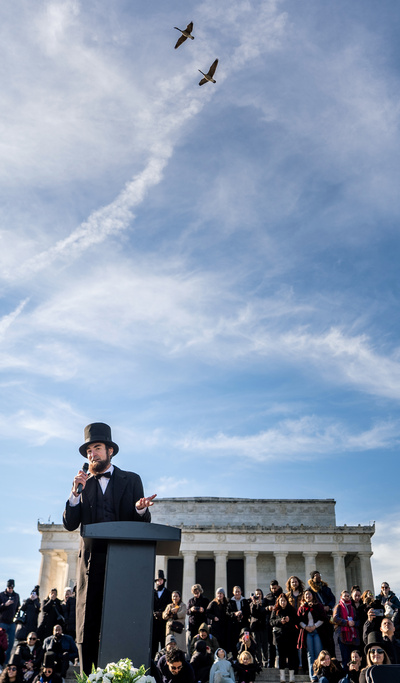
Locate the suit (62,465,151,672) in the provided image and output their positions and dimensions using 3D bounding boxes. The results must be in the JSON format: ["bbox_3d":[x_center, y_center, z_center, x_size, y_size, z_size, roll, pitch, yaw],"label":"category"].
[{"bbox_3d":[-0.610,1.560,4.530,0.600,1.550,0.480,-8,-28,16],"label":"suit"}]

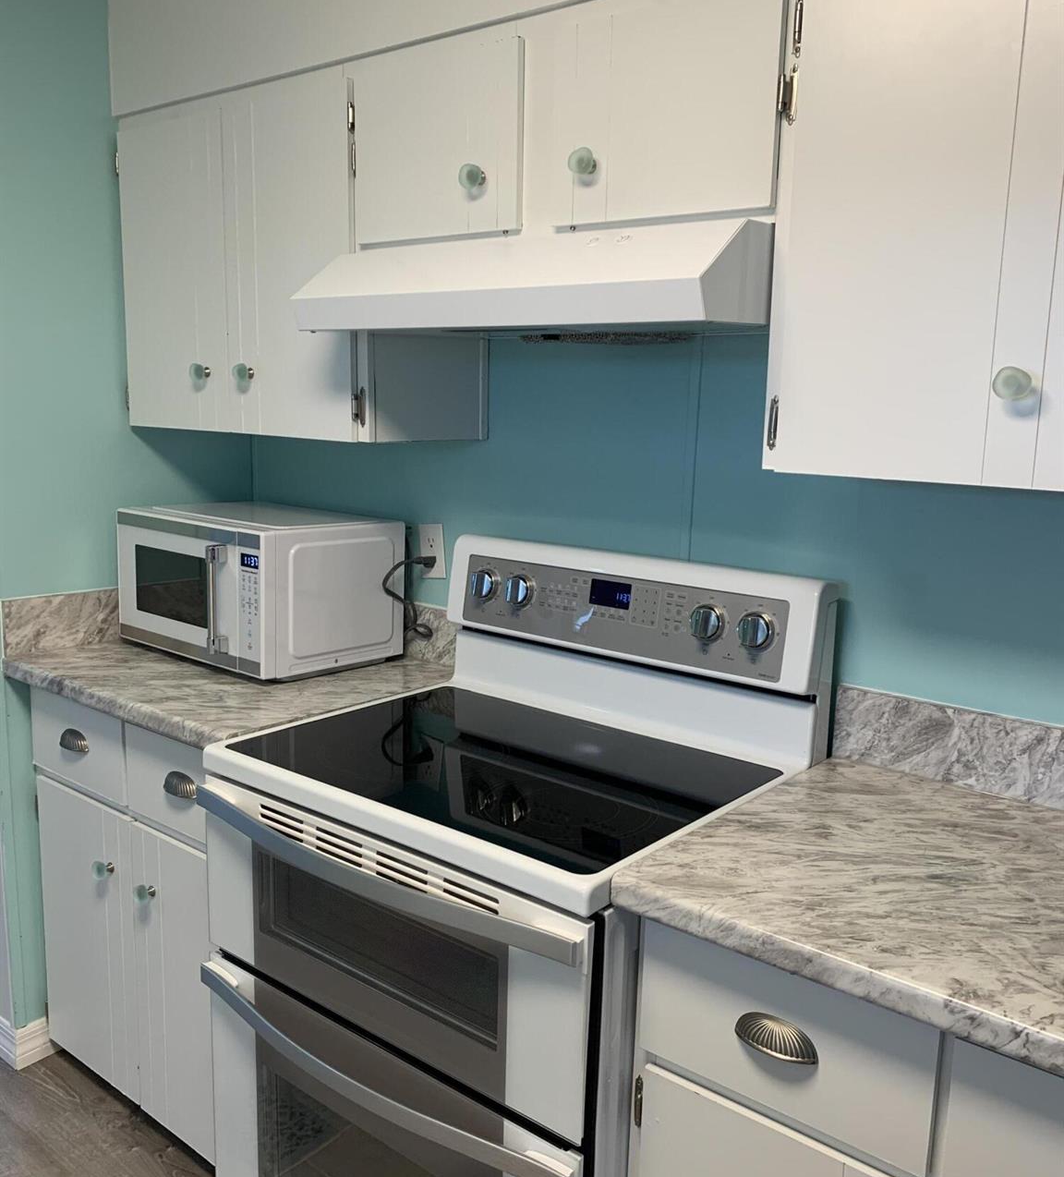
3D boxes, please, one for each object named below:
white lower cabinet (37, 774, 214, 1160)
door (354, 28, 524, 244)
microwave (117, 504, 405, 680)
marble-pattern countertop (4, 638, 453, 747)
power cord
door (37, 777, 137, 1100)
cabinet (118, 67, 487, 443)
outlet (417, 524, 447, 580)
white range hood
[{"bbox_3d":[-0.573,0.687,2.266,0.701,0.593,0.601,9,13,37],"label":"white lower cabinet"},{"bbox_3d":[-0.151,-0.710,1.725,0.352,0.274,0.018,9,12,37],"label":"door"},{"bbox_3d":[-0.596,-0.011,2.306,0.538,0.294,0.385,10,13,40],"label":"microwave"},{"bbox_3d":[-0.592,0.176,2.201,0.774,0.037,0.635,9,13,37],"label":"marble-pattern countertop"},{"bbox_3d":[-0.252,0.023,2.232,0.079,0.188,0.118,9,13,37],"label":"power cord"},{"bbox_3d":[-0.924,0.727,2.232,0.354,0.611,0.018,9,12,37],"label":"door"},{"bbox_3d":[-0.480,-0.636,2.188,0.758,0.630,0.328,9,13,37],"label":"cabinet"},{"bbox_3d":[-0.214,-0.077,2.269,0.069,0.115,0.010,9,13,37],"label":"outlet"},{"bbox_3d":[0.061,-0.462,1.672,0.751,0.131,0.496,9,13,37],"label":"white range hood"}]

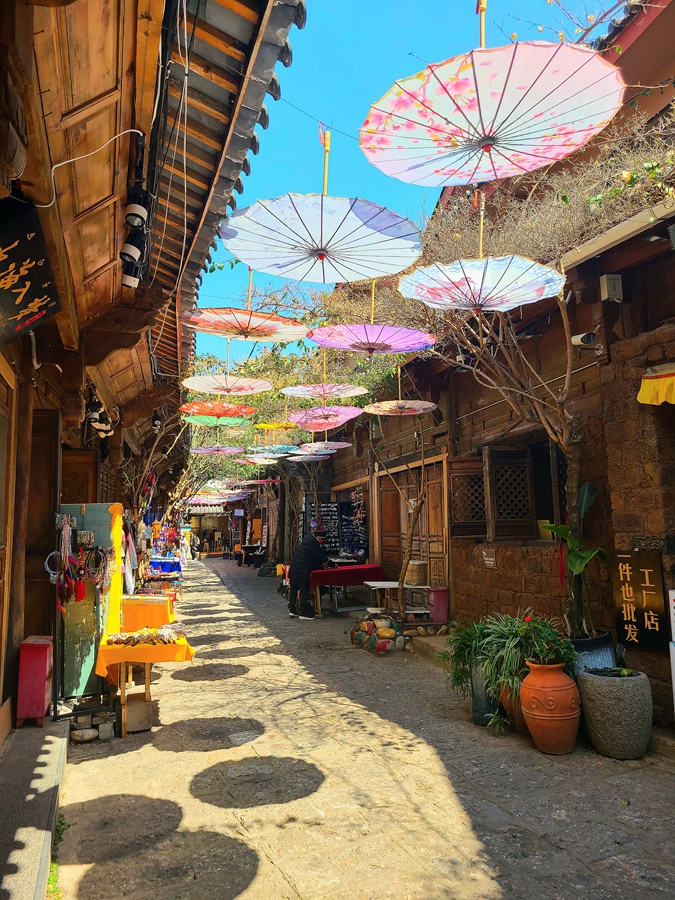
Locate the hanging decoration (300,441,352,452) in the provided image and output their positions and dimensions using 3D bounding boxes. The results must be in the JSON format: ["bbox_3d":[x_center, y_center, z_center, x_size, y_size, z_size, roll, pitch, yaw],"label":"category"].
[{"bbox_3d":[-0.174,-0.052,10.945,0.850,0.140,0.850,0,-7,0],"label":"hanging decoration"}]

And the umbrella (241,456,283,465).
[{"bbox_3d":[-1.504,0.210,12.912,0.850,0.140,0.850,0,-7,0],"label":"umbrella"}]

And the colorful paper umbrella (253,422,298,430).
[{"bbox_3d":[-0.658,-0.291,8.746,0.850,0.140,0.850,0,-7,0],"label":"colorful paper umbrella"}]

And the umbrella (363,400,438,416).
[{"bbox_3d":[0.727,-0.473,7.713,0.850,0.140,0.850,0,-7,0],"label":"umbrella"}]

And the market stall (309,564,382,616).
[{"bbox_3d":[0.080,2.346,11.278,1.280,0.750,0.680,1,-6,-19],"label":"market stall"}]

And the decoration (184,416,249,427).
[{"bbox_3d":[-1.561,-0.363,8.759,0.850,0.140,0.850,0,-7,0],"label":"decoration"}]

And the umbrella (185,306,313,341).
[{"bbox_3d":[-0.608,-0.758,4.470,0.825,0.120,0.825,4,-6,1],"label":"umbrella"}]

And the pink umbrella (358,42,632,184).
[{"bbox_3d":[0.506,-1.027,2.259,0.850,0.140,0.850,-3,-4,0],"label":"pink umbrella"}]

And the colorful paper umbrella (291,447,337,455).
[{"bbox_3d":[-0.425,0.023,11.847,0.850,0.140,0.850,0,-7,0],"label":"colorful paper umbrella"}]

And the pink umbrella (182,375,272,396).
[{"bbox_3d":[-1.019,-0.555,6.275,0.825,0.120,0.825,2,-6,0],"label":"pink umbrella"}]

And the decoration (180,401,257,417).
[{"bbox_3d":[-1.310,-0.422,7.454,0.825,0.120,0.825,1,-6,0],"label":"decoration"}]

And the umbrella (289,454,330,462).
[{"bbox_3d":[-0.547,0.189,13.272,0.825,0.120,0.825,-3,-6,0],"label":"umbrella"}]

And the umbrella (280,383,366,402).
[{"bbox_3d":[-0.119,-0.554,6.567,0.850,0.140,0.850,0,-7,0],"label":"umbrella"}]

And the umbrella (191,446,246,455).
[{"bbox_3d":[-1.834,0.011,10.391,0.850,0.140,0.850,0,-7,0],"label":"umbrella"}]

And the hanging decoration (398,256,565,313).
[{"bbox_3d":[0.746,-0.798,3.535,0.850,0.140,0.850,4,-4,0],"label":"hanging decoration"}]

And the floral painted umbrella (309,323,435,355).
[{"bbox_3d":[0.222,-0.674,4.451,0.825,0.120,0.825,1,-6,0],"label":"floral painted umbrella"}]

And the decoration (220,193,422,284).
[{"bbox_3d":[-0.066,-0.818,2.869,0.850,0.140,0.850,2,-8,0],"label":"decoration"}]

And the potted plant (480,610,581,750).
[{"bbox_3d":[1.275,1.568,4.699,0.660,0.920,0.560,-1,-6,0],"label":"potted plant"}]

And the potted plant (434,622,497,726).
[{"bbox_3d":[0.981,1.709,5.243,0.500,0.760,0.460,-1,-6,0],"label":"potted plant"}]

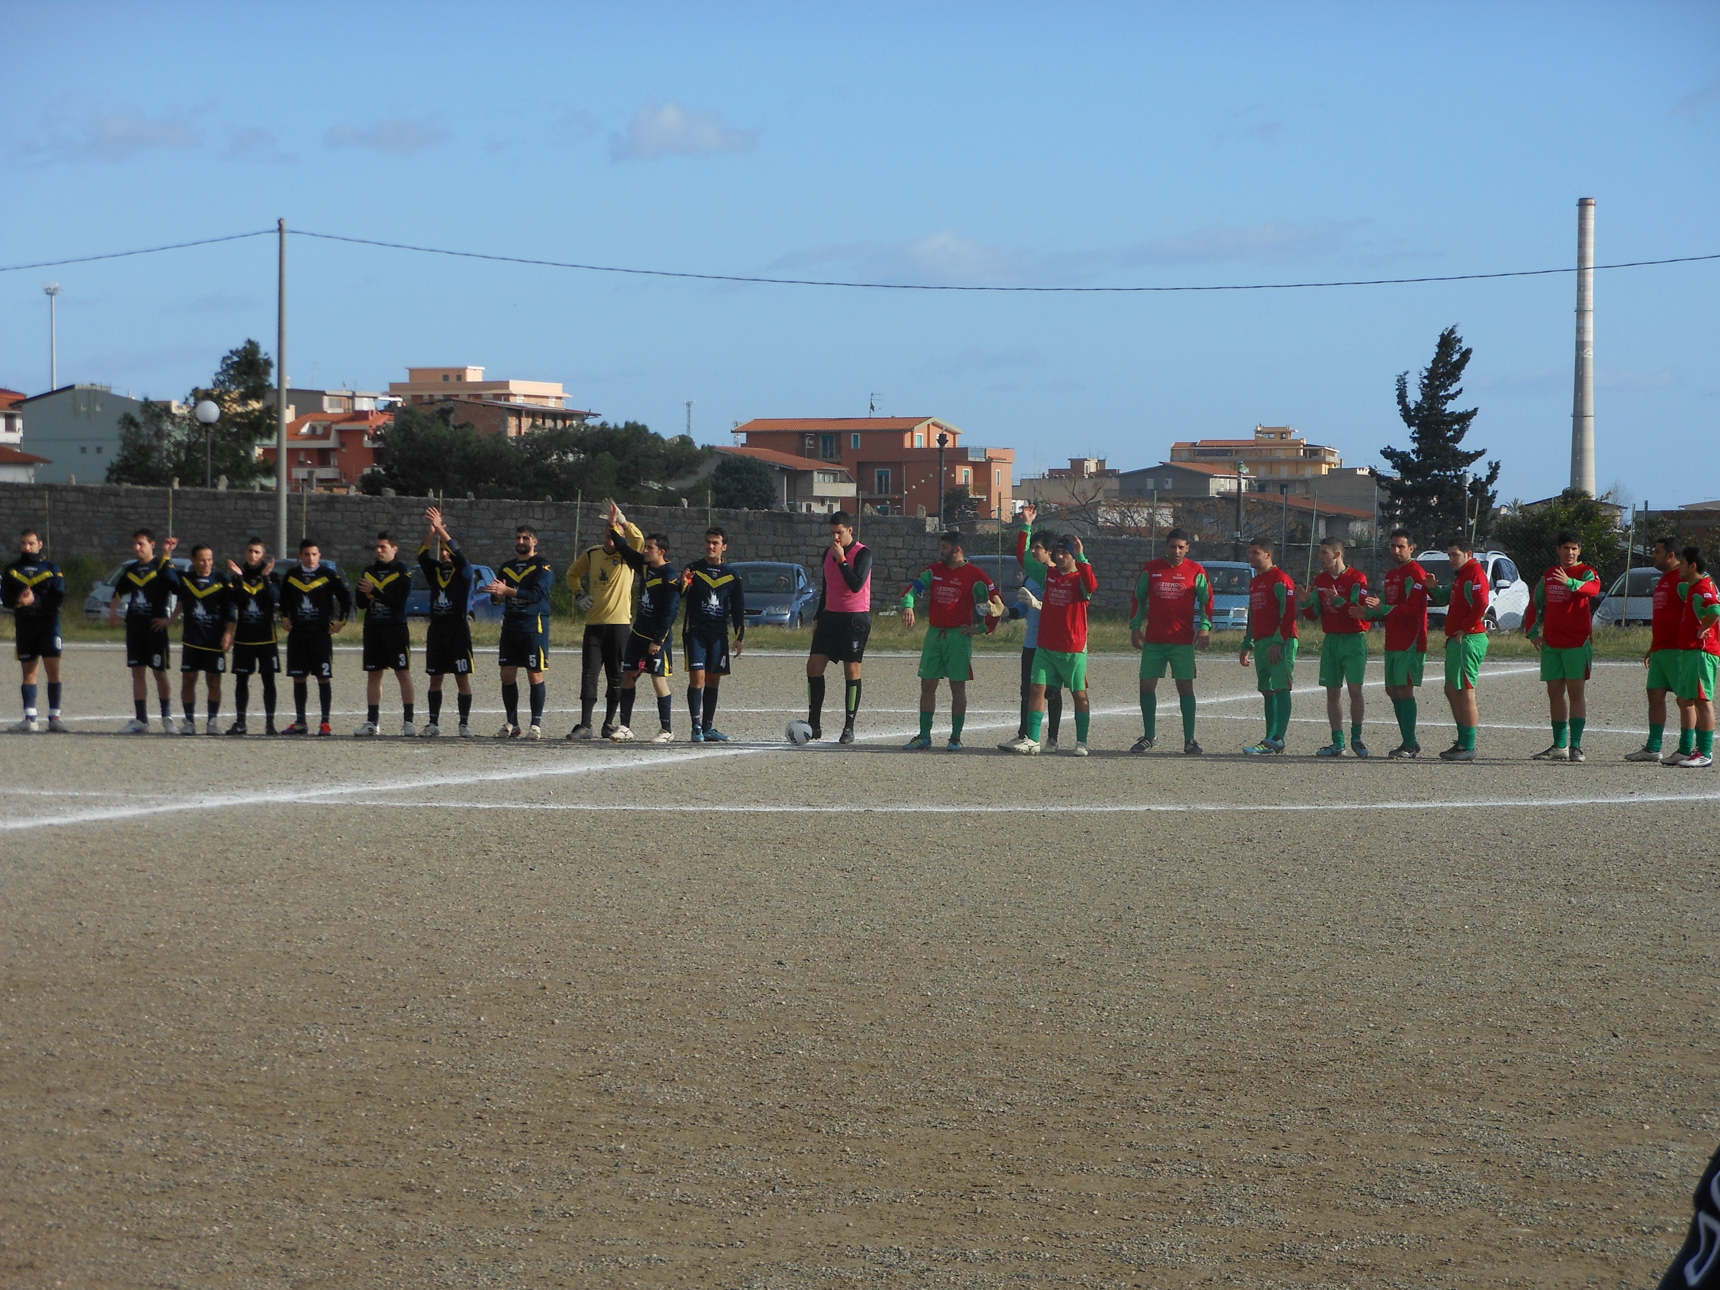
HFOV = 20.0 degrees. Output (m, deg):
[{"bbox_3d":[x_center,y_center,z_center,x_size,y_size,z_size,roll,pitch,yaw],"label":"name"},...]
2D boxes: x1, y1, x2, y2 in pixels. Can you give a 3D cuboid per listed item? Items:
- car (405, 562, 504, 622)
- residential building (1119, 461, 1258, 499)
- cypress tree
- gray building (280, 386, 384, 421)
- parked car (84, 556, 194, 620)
[{"bbox_3d":[-7.719,-0.772,91.513,1.680,1.460,3.900,1,1,14],"label":"car"},{"bbox_3d":[38.600,-17.700,572.000,12.000,7.700,12.000,1,1,27],"label":"residential building"},{"bbox_3d":[24.400,-7.780,205.000,4.800,11.300,4.800,0,1,0],"label":"cypress tree"},{"bbox_3d":[-63.200,-23.800,579.000,8.700,13.000,11.300,1,1,30],"label":"gray building"},{"bbox_3d":[-13.722,-0.957,95.513,1.690,1.460,3.950,1,1,12],"label":"parked car"}]

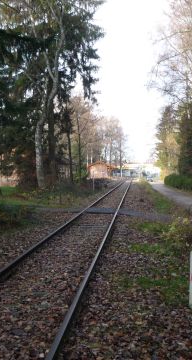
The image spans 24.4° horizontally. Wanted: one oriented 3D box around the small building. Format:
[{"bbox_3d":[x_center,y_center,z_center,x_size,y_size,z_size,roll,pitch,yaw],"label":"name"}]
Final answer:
[{"bbox_3d":[1.500,-2.350,118.500,6.200,5.100,12.500,0,1,5],"label":"small building"}]

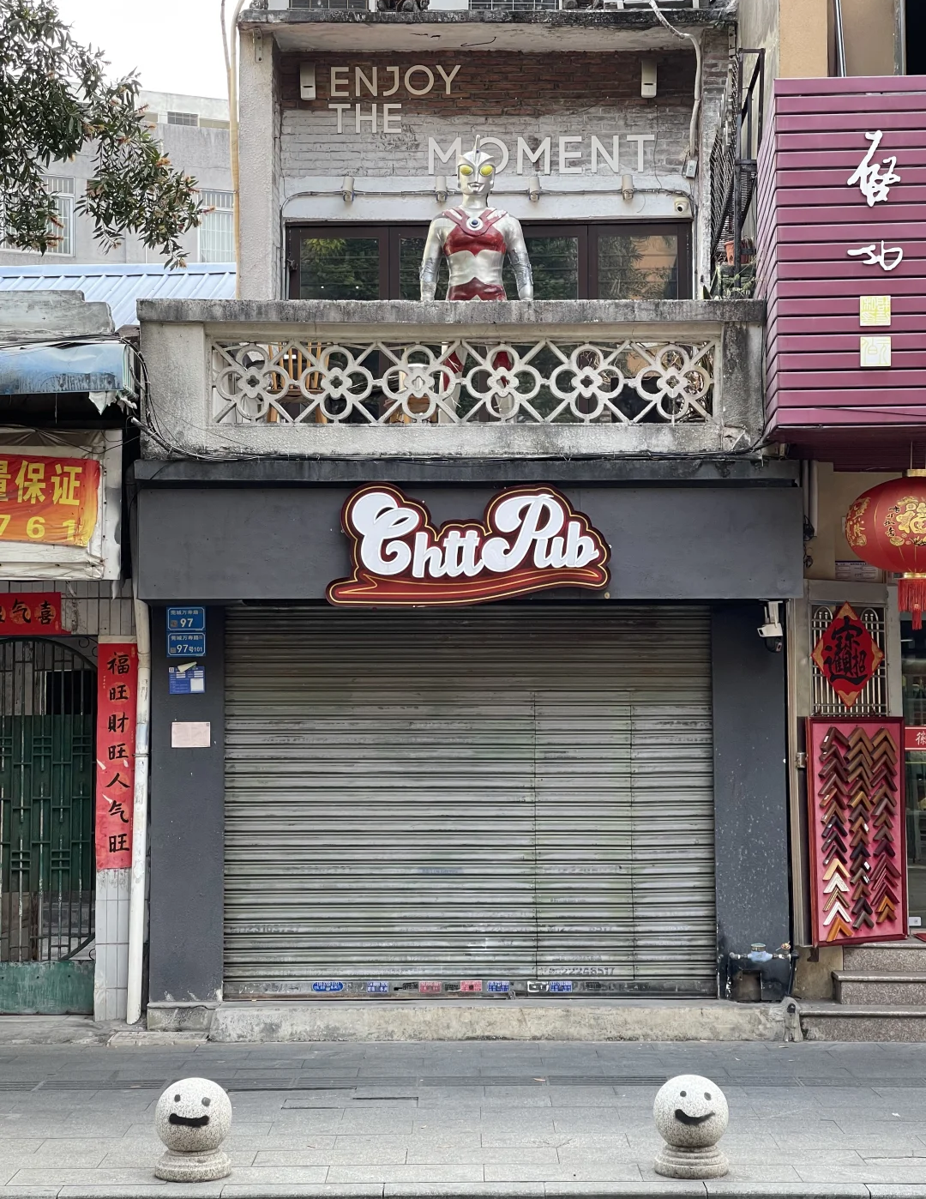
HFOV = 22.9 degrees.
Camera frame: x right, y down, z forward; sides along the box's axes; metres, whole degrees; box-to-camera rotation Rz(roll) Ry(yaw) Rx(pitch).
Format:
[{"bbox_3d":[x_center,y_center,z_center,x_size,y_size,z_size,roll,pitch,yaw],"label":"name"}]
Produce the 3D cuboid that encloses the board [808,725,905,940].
[{"bbox_3d":[2.206,1.296,12.750,0.700,1.240,0.050,3,-5,-37],"label":"board"}]

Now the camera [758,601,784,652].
[{"bbox_3d":[1.661,0.151,12.300,0.130,0.285,0.100,2,-4,-30],"label":"camera"}]

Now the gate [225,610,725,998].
[{"bbox_3d":[0.040,1.096,12.500,2.680,2.150,0.080,0,-4,-1],"label":"gate"}]

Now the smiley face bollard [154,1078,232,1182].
[{"bbox_3d":[-1.038,2.031,8.800,0.298,0.375,0.298,0,-4,-3],"label":"smiley face bollard"}]

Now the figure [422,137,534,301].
[{"bbox_3d":[0.075,-1.715,13.093,0.650,1.921,0.400,0,-4,4],"label":"figure"}]

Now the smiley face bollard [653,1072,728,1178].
[{"bbox_3d":[0.886,2.036,8.870,0.298,0.375,0.298,0,-4,-1],"label":"smiley face bollard"}]

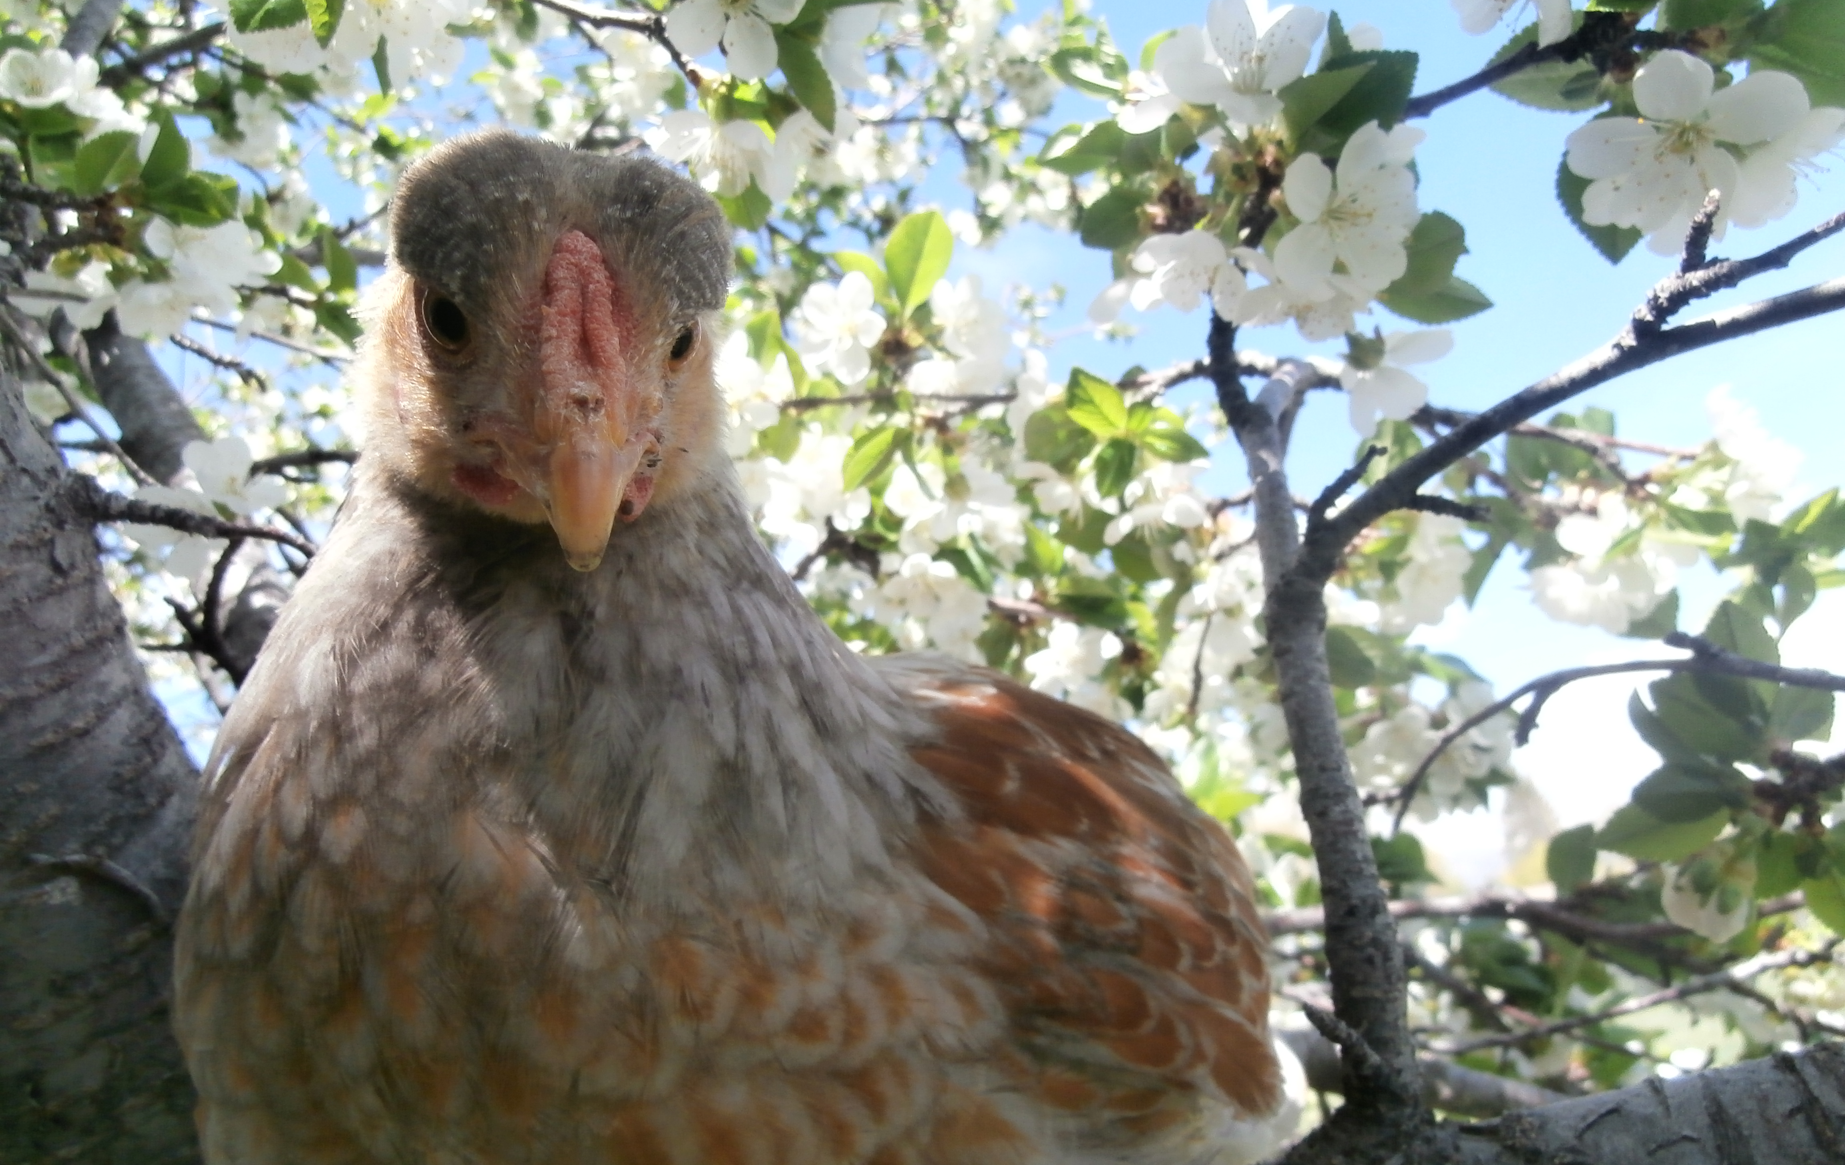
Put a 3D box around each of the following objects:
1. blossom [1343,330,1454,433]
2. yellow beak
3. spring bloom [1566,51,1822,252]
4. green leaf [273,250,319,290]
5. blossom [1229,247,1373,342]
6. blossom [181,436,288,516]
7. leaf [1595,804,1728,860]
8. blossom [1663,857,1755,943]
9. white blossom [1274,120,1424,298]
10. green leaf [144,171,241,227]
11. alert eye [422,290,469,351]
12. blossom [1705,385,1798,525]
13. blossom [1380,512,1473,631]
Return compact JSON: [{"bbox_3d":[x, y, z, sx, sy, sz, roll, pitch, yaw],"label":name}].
[{"bbox_3d":[0.107,-0.046,0.290,0.026,0.023,0.015,-8,-46,27],"label":"blossom"},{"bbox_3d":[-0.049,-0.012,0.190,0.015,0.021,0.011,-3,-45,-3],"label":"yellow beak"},{"bbox_3d":[0.115,-0.064,0.190,0.035,0.029,0.014,-2,11,6],"label":"spring bloom"},{"bbox_3d":[-0.201,-0.100,0.410,0.018,0.005,0.013,34,-66,-21],"label":"green leaf"},{"bbox_3d":[0.089,-0.069,0.302,0.034,0.017,0.029,0,-45,0],"label":"blossom"},{"bbox_3d":[-0.236,-0.037,0.440,0.035,0.026,0.022,2,-21,-5],"label":"blossom"},{"bbox_3d":[0.214,0.072,0.370,0.040,0.007,0.020,-12,-47,-15],"label":"leaf"},{"bbox_3d":[0.227,0.092,0.370,0.024,0.022,0.018,0,-58,0],"label":"blossom"},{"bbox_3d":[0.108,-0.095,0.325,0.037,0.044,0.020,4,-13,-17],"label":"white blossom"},{"bbox_3d":[-0.229,-0.120,0.400,0.028,0.017,0.016,0,-13,0],"label":"green leaf"},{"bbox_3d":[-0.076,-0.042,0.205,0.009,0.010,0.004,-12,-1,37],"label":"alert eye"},{"bbox_3d":[0.338,-0.052,0.520,0.037,0.055,0.032,4,-13,-17],"label":"blossom"},{"bbox_3d":[0.177,-0.003,0.452,0.032,0.036,0.018,-3,8,12],"label":"blossom"}]

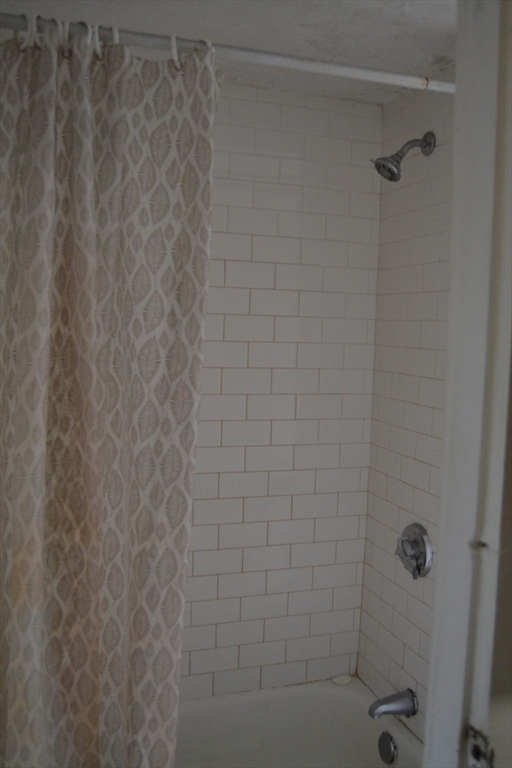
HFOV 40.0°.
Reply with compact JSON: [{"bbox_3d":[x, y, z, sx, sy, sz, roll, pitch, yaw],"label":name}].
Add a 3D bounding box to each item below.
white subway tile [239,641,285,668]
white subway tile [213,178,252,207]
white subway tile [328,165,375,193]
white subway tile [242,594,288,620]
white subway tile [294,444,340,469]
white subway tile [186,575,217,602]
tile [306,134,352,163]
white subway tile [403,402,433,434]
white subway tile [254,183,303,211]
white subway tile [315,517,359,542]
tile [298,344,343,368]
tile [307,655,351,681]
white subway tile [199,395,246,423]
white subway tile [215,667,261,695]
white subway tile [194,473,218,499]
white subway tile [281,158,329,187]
[{"bbox_3d":[0.020,0.834,2.181,0.153,0.076,0.009,0,5,-18],"label":"white subway tile"},{"bbox_3d":[-0.082,-0.545,2.002,0.152,0.075,0.009,0,5,-19],"label":"white subway tile"},{"bbox_3d":[0.283,-0.622,2.133,0.152,0.075,0.010,0,5,-18],"label":"white subway tile"},{"bbox_3d":[0.027,0.689,2.179,0.154,0.076,0.008,0,5,-19],"label":"white subway tile"},{"bbox_3d":[0.191,0.228,2.196,0.152,0.076,0.009,0,5,-18],"label":"white subway tile"},{"bbox_3d":[-0.188,0.610,2.096,0.152,0.076,0.008,0,5,-18],"label":"white subway tile"},{"bbox_3d":[0.216,-0.702,2.117,0.152,0.076,0.009,0,5,-18],"label":"tile"},{"bbox_3d":[0.454,0.094,1.966,0.009,0.076,0.153,0,5,-18],"label":"white subway tile"},{"bbox_3d":[0.066,-0.551,2.082,0.152,0.076,0.009,0,5,-18],"label":"white subway tile"},{"bbox_3d":[0.256,0.460,2.234,0.154,0.076,0.008,0,5,-19],"label":"white subway tile"},{"bbox_3d":[0.198,-0.084,2.157,0.152,0.076,0.008,0,5,-18],"label":"tile"},{"bbox_3d":[0.234,0.915,2.272,0.152,0.075,0.009,0,5,-18],"label":"tile"},{"bbox_3d":[-0.102,0.068,2.056,0.152,0.075,0.009,0,5,-19],"label":"white subway tile"},{"bbox_3d":[-0.058,0.918,2.180,0.152,0.076,0.009,0,5,-18],"label":"white subway tile"},{"bbox_3d":[-0.182,0.301,2.068,0.152,0.076,0.008,0,5,-18],"label":"white subway tile"},{"bbox_3d":[0.142,-0.626,2.096,0.152,0.076,0.009,0,5,-18],"label":"white subway tile"}]

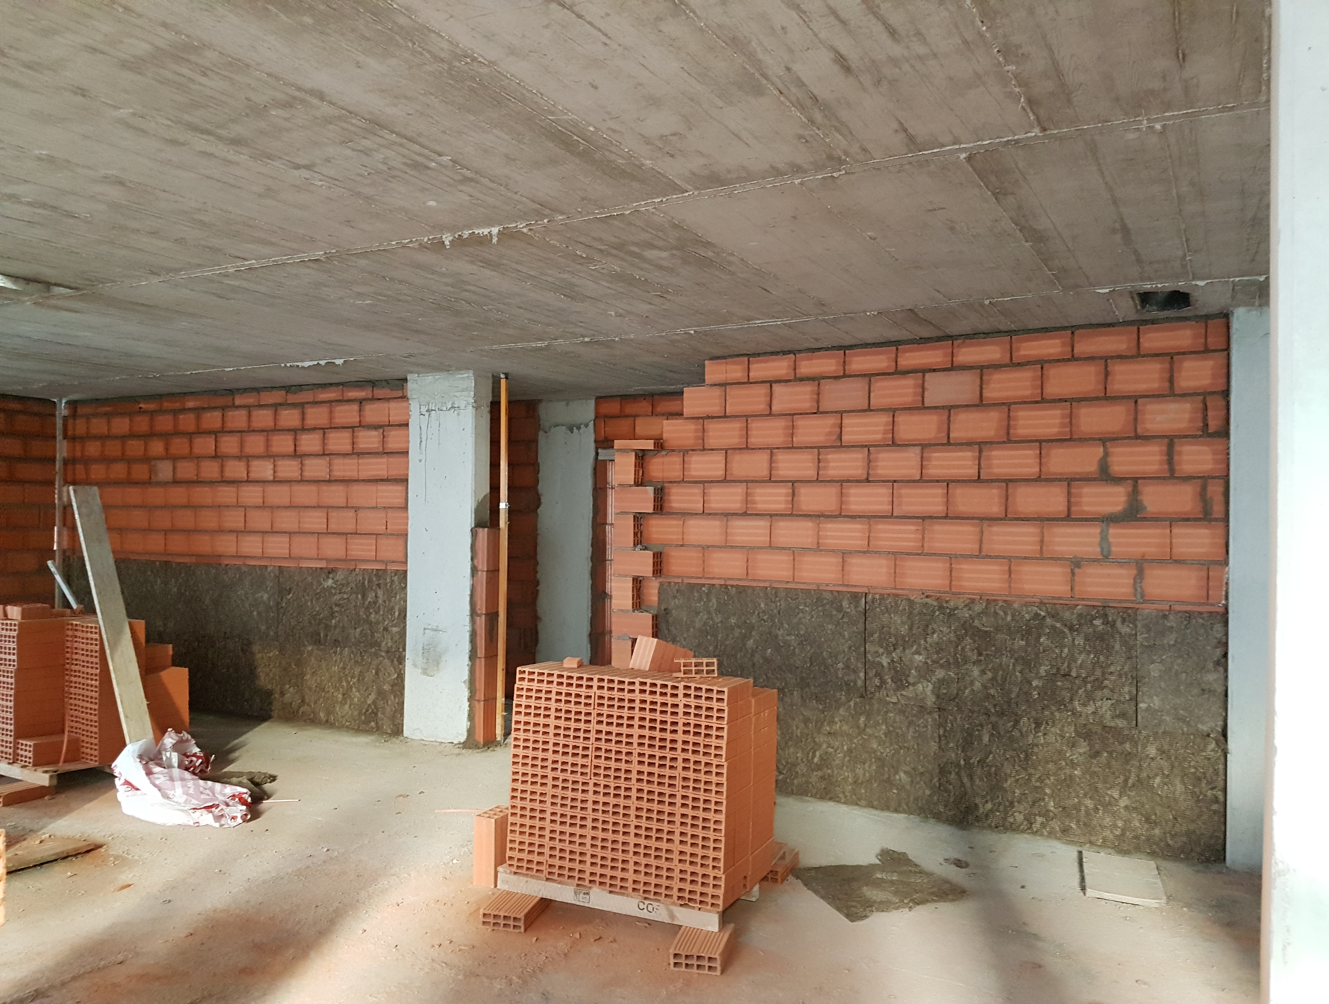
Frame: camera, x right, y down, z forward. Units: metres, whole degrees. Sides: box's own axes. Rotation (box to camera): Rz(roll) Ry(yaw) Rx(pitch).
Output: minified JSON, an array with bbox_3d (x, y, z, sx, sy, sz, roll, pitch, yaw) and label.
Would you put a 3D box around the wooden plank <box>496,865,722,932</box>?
[{"bbox_3d":[-0.240,1.616,4.105,1.008,0.075,0.050,0,0,24],"label":"wooden plank"}]

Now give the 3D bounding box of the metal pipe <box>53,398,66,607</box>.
[{"bbox_3d":[-5.601,0.382,9.306,0.055,2.654,0.055,0,0,28],"label":"metal pipe"}]

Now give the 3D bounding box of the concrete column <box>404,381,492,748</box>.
[{"bbox_3d":[-1.576,0.404,7.314,0.575,2.654,0.220,0,0,28],"label":"concrete column"}]

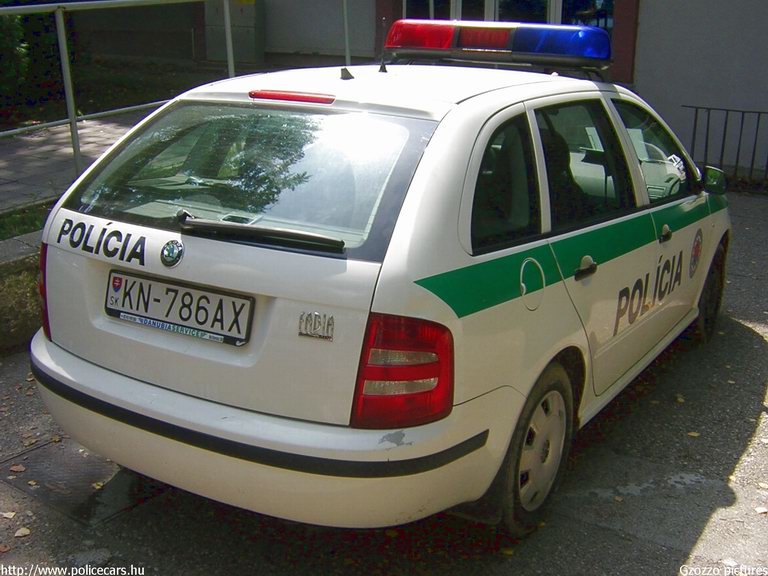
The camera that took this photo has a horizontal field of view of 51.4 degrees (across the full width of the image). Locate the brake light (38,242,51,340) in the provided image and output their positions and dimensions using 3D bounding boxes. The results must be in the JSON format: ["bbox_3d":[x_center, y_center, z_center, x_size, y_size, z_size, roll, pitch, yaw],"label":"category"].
[{"bbox_3d":[-1.075,-0.012,2.535,0.205,0.295,0.160,11,17,31],"label":"brake light"}]

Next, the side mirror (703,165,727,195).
[{"bbox_3d":[1.552,-0.508,3.781,0.160,0.130,0.110,11,17,31],"label":"side mirror"}]

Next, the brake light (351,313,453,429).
[{"bbox_3d":[0.042,0.202,1.865,0.205,0.295,0.160,11,17,31],"label":"brake light"}]

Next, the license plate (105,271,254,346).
[{"bbox_3d":[-0.557,0.048,2.119,0.530,0.130,0.020,10,4,31],"label":"license plate"}]

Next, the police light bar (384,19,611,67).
[{"bbox_3d":[0.495,-1.079,3.511,1.050,0.165,0.260,11,17,31],"label":"police light bar"}]

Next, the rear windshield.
[{"bbox_3d":[-0.388,-0.356,2.272,1.165,0.080,0.530,11,54,31],"label":"rear windshield"}]

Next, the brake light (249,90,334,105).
[{"bbox_3d":[-0.273,-0.576,2.392,0.315,0.030,0.040,11,17,31],"label":"brake light"}]

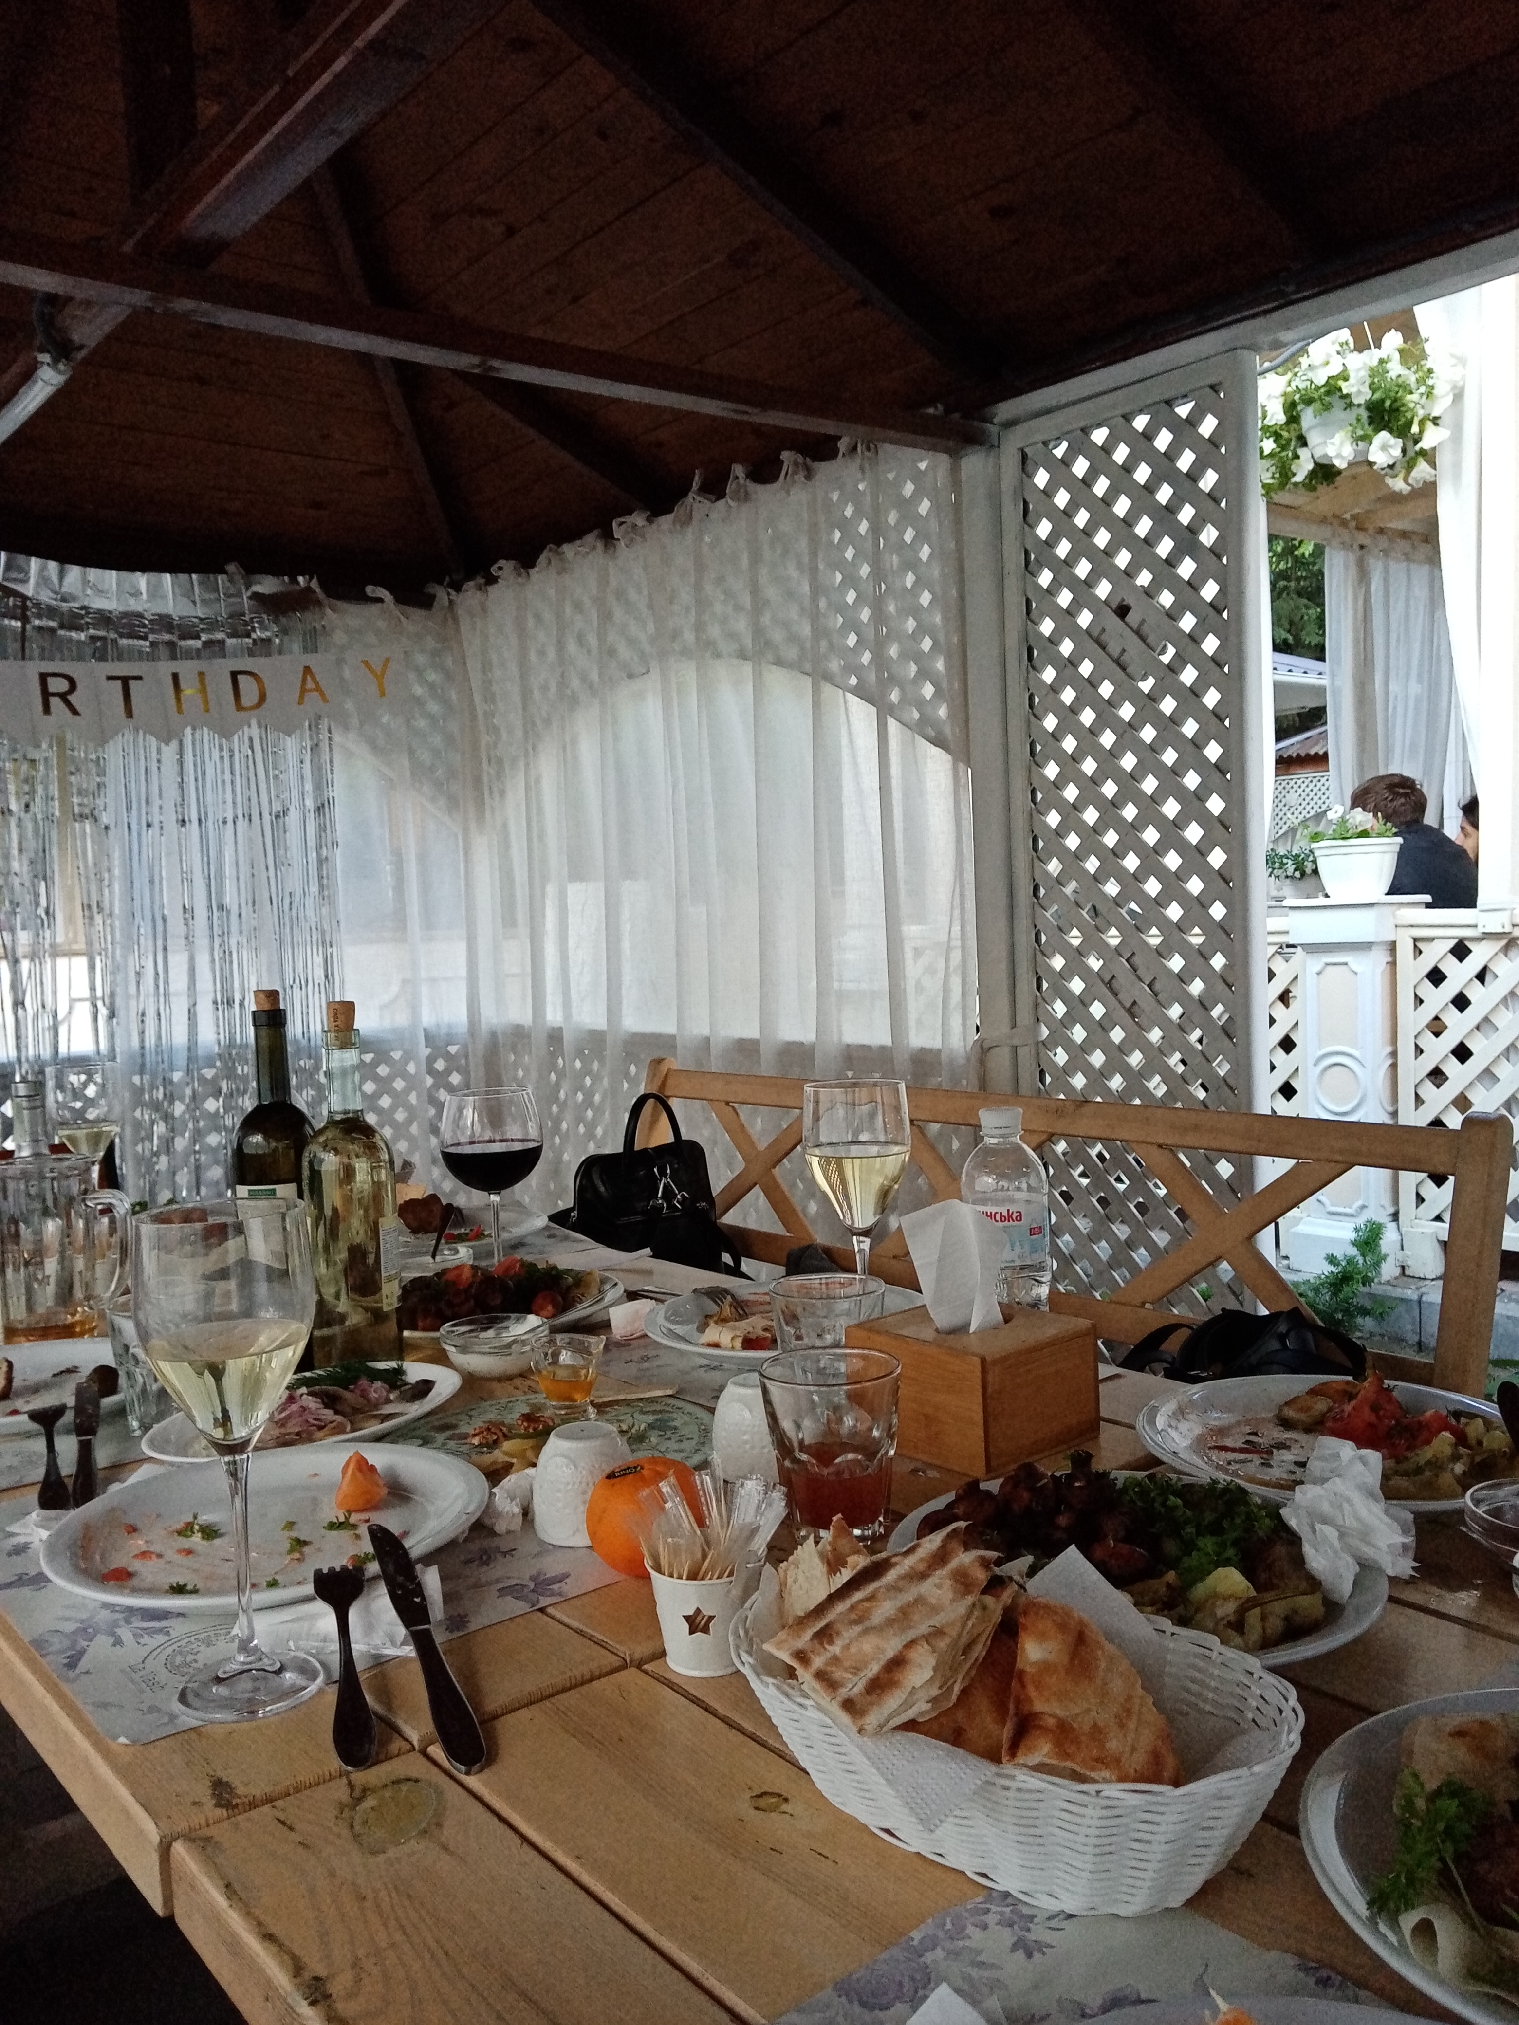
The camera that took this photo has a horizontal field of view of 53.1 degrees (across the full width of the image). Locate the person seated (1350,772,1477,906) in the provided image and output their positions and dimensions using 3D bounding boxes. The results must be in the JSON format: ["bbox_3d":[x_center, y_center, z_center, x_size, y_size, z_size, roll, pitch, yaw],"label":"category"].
[{"bbox_3d":[1.750,-0.050,4.300,0.750,1.250,0.500,1,5,37],"label":"person seated"}]

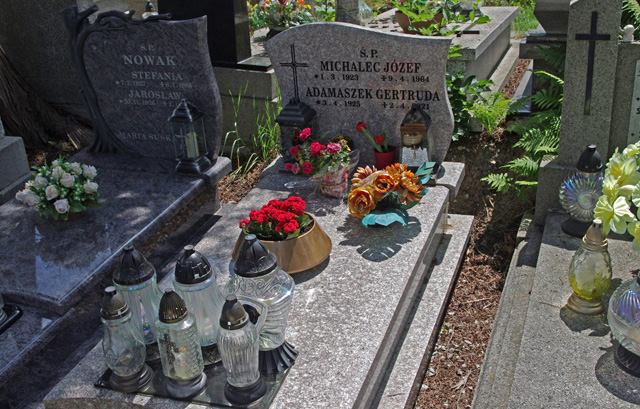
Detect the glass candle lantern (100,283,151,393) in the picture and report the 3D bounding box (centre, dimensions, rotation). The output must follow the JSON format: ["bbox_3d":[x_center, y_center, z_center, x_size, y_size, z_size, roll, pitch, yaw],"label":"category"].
[{"bbox_3d":[-0.474,0.314,1.781,0.106,0.267,0.106,5,27,20],"label":"glass candle lantern"}]

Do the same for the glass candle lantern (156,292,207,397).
[{"bbox_3d":[-0.359,0.339,1.882,0.105,0.293,0.105,4,27,19],"label":"glass candle lantern"}]

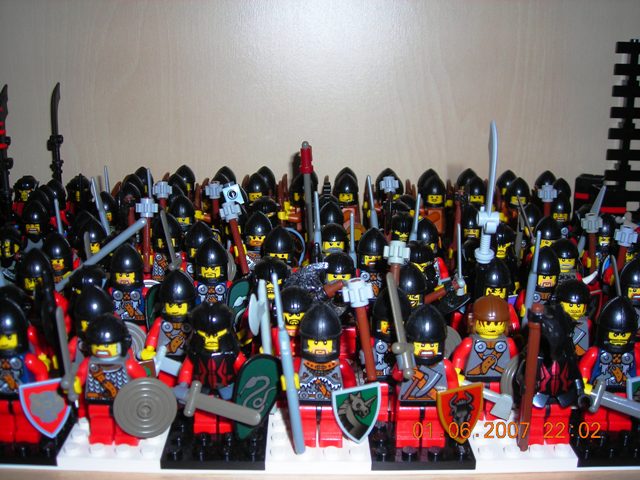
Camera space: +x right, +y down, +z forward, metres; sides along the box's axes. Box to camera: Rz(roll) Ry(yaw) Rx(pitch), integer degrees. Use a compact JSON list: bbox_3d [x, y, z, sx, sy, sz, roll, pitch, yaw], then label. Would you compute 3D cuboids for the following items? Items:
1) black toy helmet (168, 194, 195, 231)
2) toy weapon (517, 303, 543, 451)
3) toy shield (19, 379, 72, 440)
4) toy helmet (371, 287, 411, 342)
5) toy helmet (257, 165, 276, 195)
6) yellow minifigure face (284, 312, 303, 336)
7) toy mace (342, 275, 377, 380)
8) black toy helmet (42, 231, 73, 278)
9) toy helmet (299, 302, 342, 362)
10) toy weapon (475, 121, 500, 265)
[{"bbox_3d":[-0.066,-0.013,0.364,0.013,0.017,0.013,-4,17,-11],"label":"black toy helmet"},{"bbox_3d":[0.065,0.043,0.234,0.004,0.049,0.004,5,13,17],"label":"toy weapon"},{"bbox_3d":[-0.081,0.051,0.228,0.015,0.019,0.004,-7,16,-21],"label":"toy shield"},{"bbox_3d":[0.023,0.023,0.250,0.013,0.017,0.014,1,16,2],"label":"toy helmet"},{"bbox_3d":[-0.031,-0.033,0.427,0.012,0.017,0.013,0,17,-1],"label":"toy helmet"},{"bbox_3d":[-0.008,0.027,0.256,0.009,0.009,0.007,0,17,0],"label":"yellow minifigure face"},{"bbox_3d":[0.014,0.029,0.240,0.010,0.036,0.010,-3,20,20],"label":"toy mace"},{"bbox_3d":[-0.107,0.005,0.310,0.013,0.017,0.014,-4,17,-13],"label":"black toy helmet"},{"bbox_3d":[0.000,0.027,0.237,0.013,0.017,0.014,0,17,0],"label":"toy helmet"},{"bbox_3d":[0.065,-0.018,0.292,0.009,0.056,0.009,3,16,9],"label":"toy weapon"}]

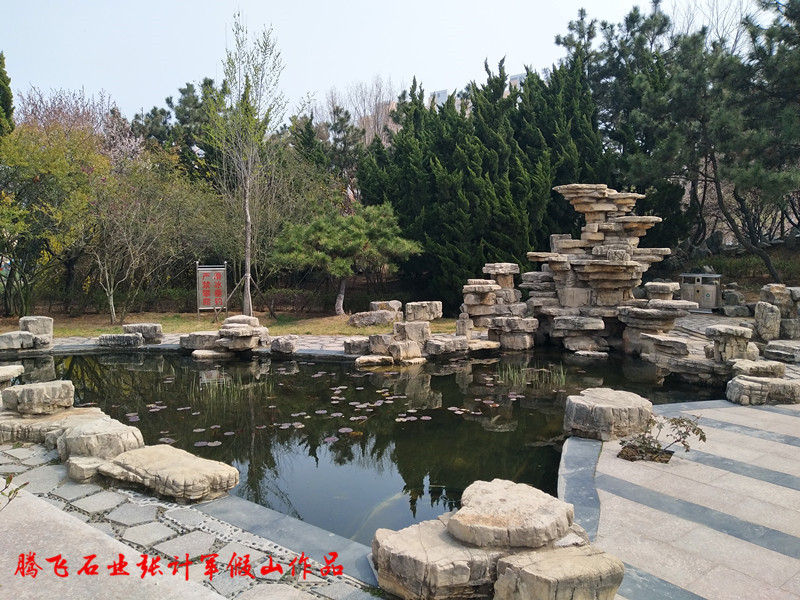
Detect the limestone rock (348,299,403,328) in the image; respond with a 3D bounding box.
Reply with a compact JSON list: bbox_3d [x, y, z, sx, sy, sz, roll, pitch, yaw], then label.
[{"bbox_3d":[-0.587,0.316,14.573,1.300,0.570,0.850,-1,5,0],"label":"limestone rock"}]

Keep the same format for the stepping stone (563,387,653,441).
[{"bbox_3d":[2.024,1.120,5.990,0.800,0.330,0.800,-1,5,0],"label":"stepping stone"}]

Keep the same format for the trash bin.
[{"bbox_3d":[8.511,-0.247,17.036,0.420,0.990,0.970,-5,6,-42],"label":"trash bin"}]

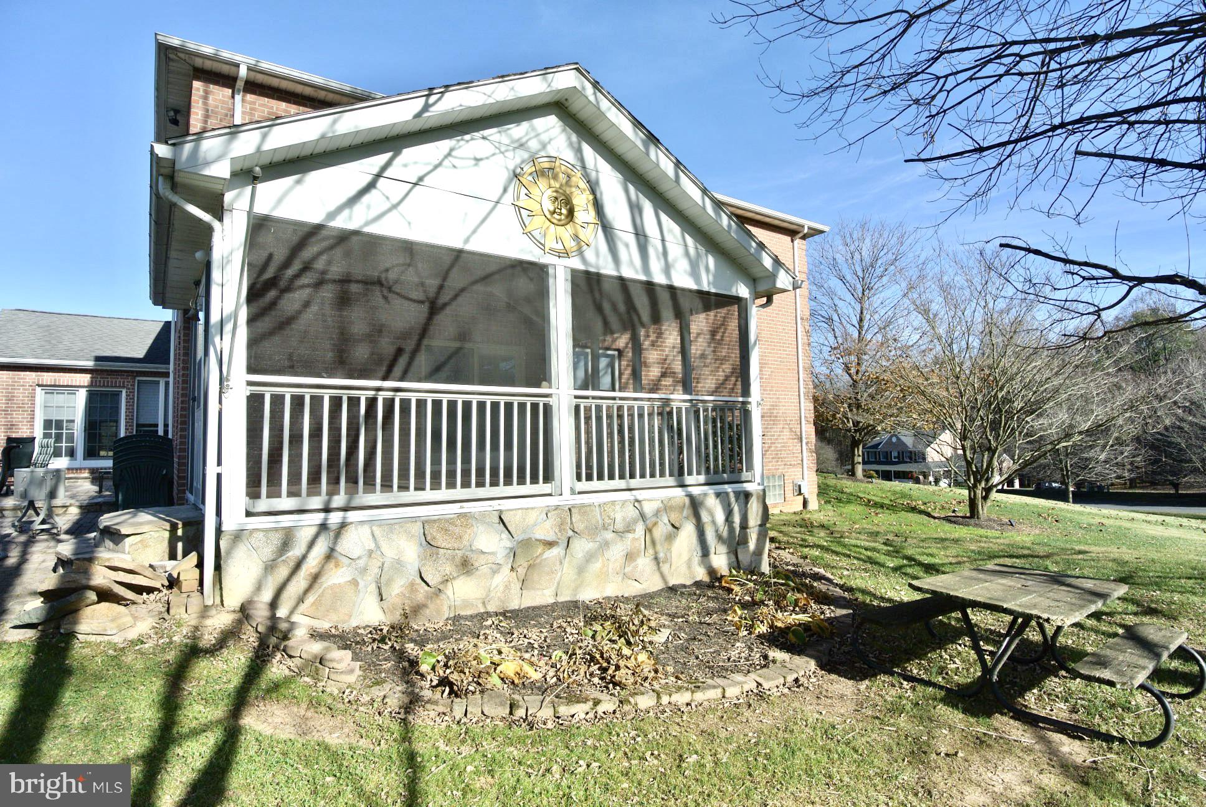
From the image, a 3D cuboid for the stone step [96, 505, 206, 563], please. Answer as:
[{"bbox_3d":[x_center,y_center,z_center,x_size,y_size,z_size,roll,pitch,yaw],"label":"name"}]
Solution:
[{"bbox_3d":[-3.849,1.135,5.172,0.780,0.320,1.700,2,-5,-32],"label":"stone step"}]

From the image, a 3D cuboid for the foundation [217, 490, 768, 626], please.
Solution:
[{"bbox_3d":[-1.382,1.493,7.074,5.300,0.870,3.900,2,-5,-32],"label":"foundation"}]

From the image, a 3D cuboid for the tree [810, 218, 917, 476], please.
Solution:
[{"bbox_3d":[12.040,-2.621,28.000,5.500,11.800,5.500,-3,-5,24],"label":"tree"}]

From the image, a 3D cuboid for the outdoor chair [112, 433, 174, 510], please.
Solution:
[{"bbox_3d":[-5.118,0.878,6.706,0.570,1.060,0.660,2,-5,-32],"label":"outdoor chair"}]

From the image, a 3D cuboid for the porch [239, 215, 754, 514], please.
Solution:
[{"bbox_3d":[-1.433,-0.082,7.188,5.150,2.200,3.800,2,-5,-32],"label":"porch"}]

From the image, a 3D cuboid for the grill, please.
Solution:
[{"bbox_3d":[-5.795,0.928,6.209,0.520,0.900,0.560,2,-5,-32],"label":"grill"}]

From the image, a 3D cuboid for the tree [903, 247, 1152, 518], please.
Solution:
[{"bbox_3d":[9.366,-0.358,13.500,4.700,5.900,4.700,-4,-5,34],"label":"tree"}]

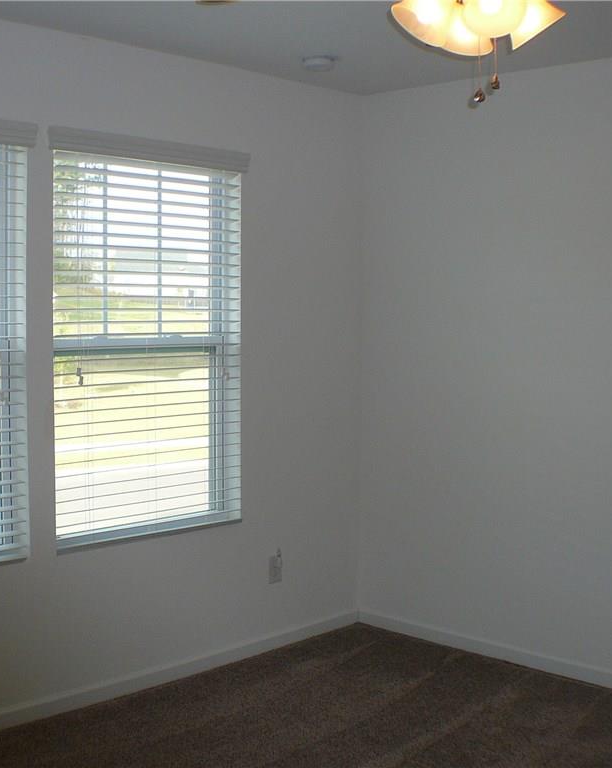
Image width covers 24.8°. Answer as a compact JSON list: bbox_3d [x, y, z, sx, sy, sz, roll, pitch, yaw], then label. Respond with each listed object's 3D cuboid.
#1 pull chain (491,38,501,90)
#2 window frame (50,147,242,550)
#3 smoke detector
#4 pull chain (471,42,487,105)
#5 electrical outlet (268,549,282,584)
[{"bbox_3d":[0.420,-0.708,3.080,0.020,0.115,0.020,1,3,0],"label":"pull chain"},{"bbox_3d":[-0.610,-0.135,5.275,0.110,1.420,0.950,4,4,41],"label":"window frame"},{"bbox_3d":[0.048,-1.214,5.285,0.132,0.043,0.132,1,3,0],"label":"smoke detector"},{"bbox_3d":[0.386,-0.689,3.080,0.025,0.135,0.025,1,3,0],"label":"pull chain"},{"bbox_3d":[-0.124,0.775,5.817,0.012,0.117,0.074,4,4,41],"label":"electrical outlet"}]

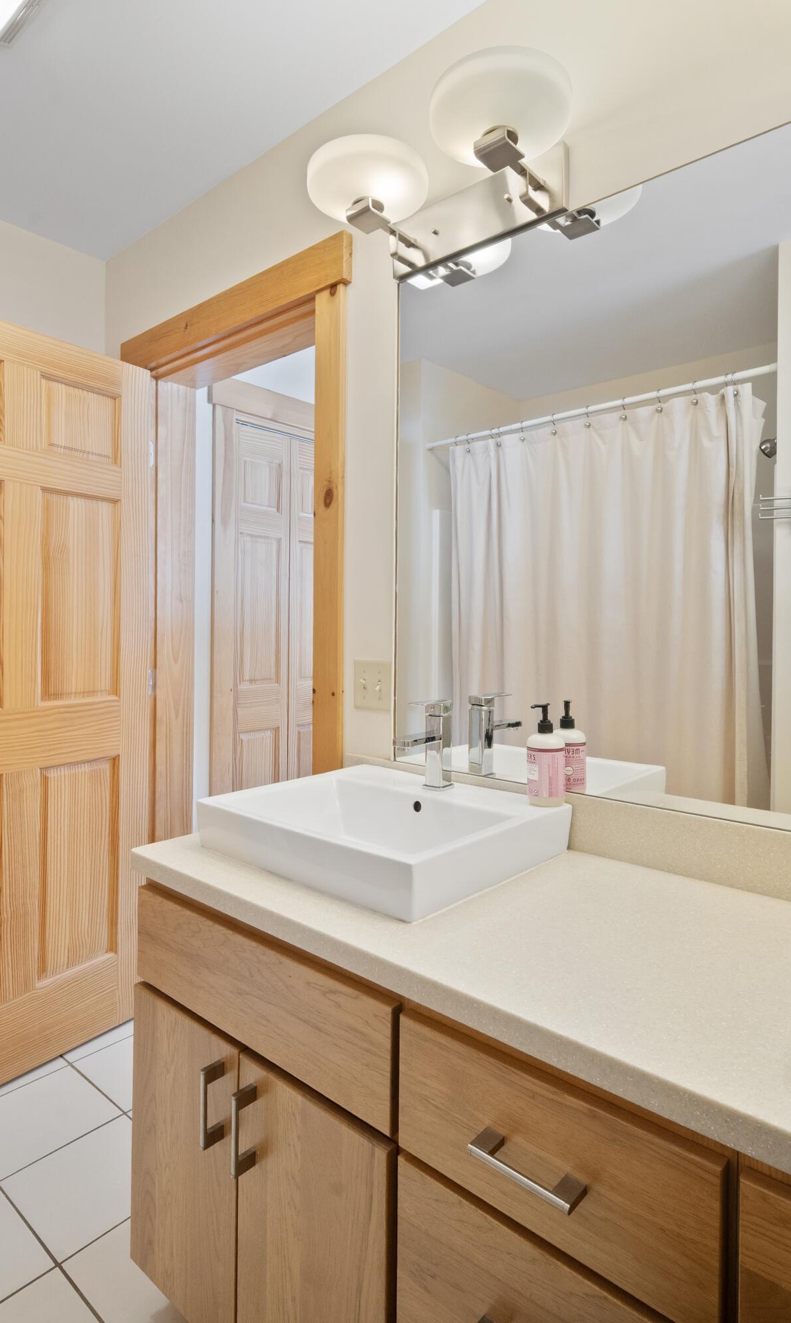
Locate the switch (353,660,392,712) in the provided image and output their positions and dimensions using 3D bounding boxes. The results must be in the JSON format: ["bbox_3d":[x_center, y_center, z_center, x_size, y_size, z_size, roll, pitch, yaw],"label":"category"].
[{"bbox_3d":[-0.054,0.055,1.536,0.115,0.116,0.013,2,1,41],"label":"switch"}]

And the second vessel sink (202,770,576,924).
[{"bbox_3d":[-0.018,0.295,1.188,0.496,0.081,0.442,2,1,41],"label":"second vessel sink"}]

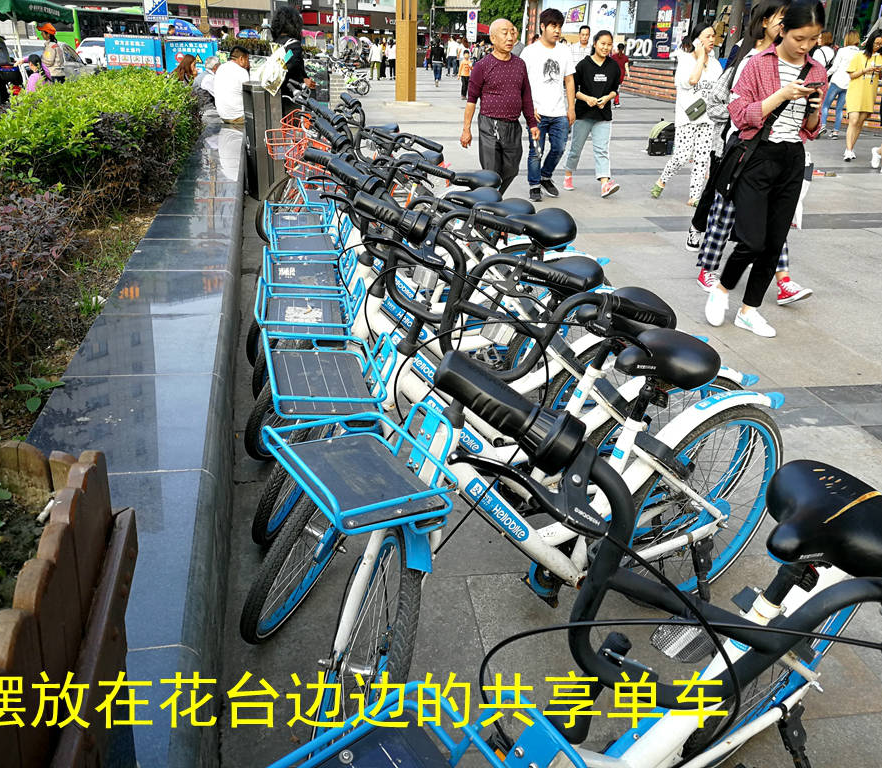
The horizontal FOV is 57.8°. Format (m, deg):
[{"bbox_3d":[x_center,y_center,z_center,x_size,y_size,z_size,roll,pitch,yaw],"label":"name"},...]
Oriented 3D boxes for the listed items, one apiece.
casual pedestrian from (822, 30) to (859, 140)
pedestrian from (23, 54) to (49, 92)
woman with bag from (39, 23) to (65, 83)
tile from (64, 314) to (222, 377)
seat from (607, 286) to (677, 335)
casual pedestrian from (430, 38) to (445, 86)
[{"bbox_3d":[6.625,-4.963,13.279,0.480,1.640,0.450,1,23,1],"label":"casual pedestrian"},{"bbox_3d":[-6.387,-4.570,12.692,0.500,1.200,0.450,1,23,0],"label":"pedestrian"},{"bbox_3d":[-6.939,-5.584,14.377,0.400,1.650,0.480,11,25,23],"label":"woman with bag"},{"bbox_3d":[-0.958,-0.126,2.647,0.440,0.030,0.590,-2,23,-9],"label":"tile"},{"bbox_3d":[0.459,-0.177,2.031,0.265,0.120,0.200,-11,26,-27],"label":"seat"},{"bbox_3d":[-0.110,-11.815,29.344,0.500,1.660,0.420,3,23,3],"label":"casual pedestrian"}]

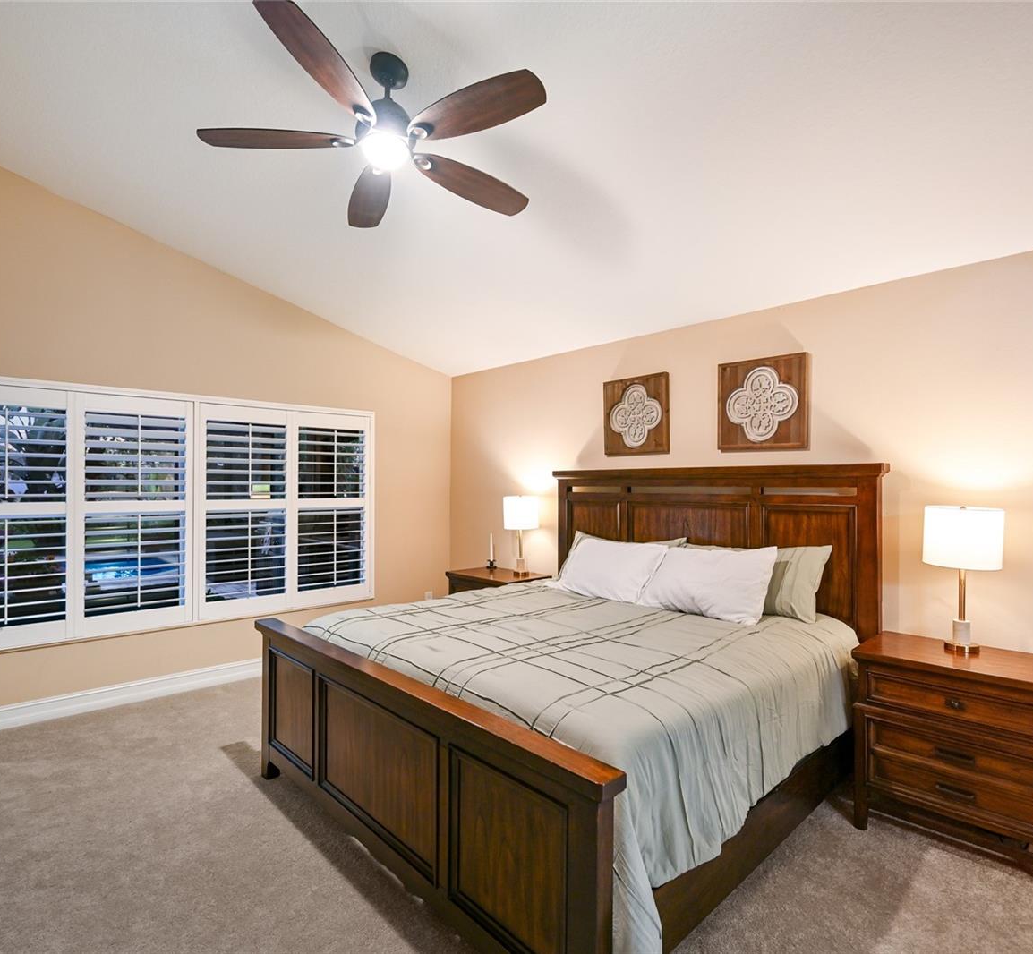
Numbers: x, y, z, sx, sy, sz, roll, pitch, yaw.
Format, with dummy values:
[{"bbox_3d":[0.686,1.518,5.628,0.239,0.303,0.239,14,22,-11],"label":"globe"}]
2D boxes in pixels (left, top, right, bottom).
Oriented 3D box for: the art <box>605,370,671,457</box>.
[{"bbox_3d":[0.795,-0.402,3.953,0.035,0.506,0.508,1,-1,-42],"label":"art"}]

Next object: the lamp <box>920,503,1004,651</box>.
[{"bbox_3d":[1.856,0.420,2.482,0.268,0.594,0.268,1,-1,-42],"label":"lamp"}]

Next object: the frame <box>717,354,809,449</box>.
[{"bbox_3d":[1.365,-0.403,3.324,0.035,0.500,0.502,1,-1,-42],"label":"frame"}]

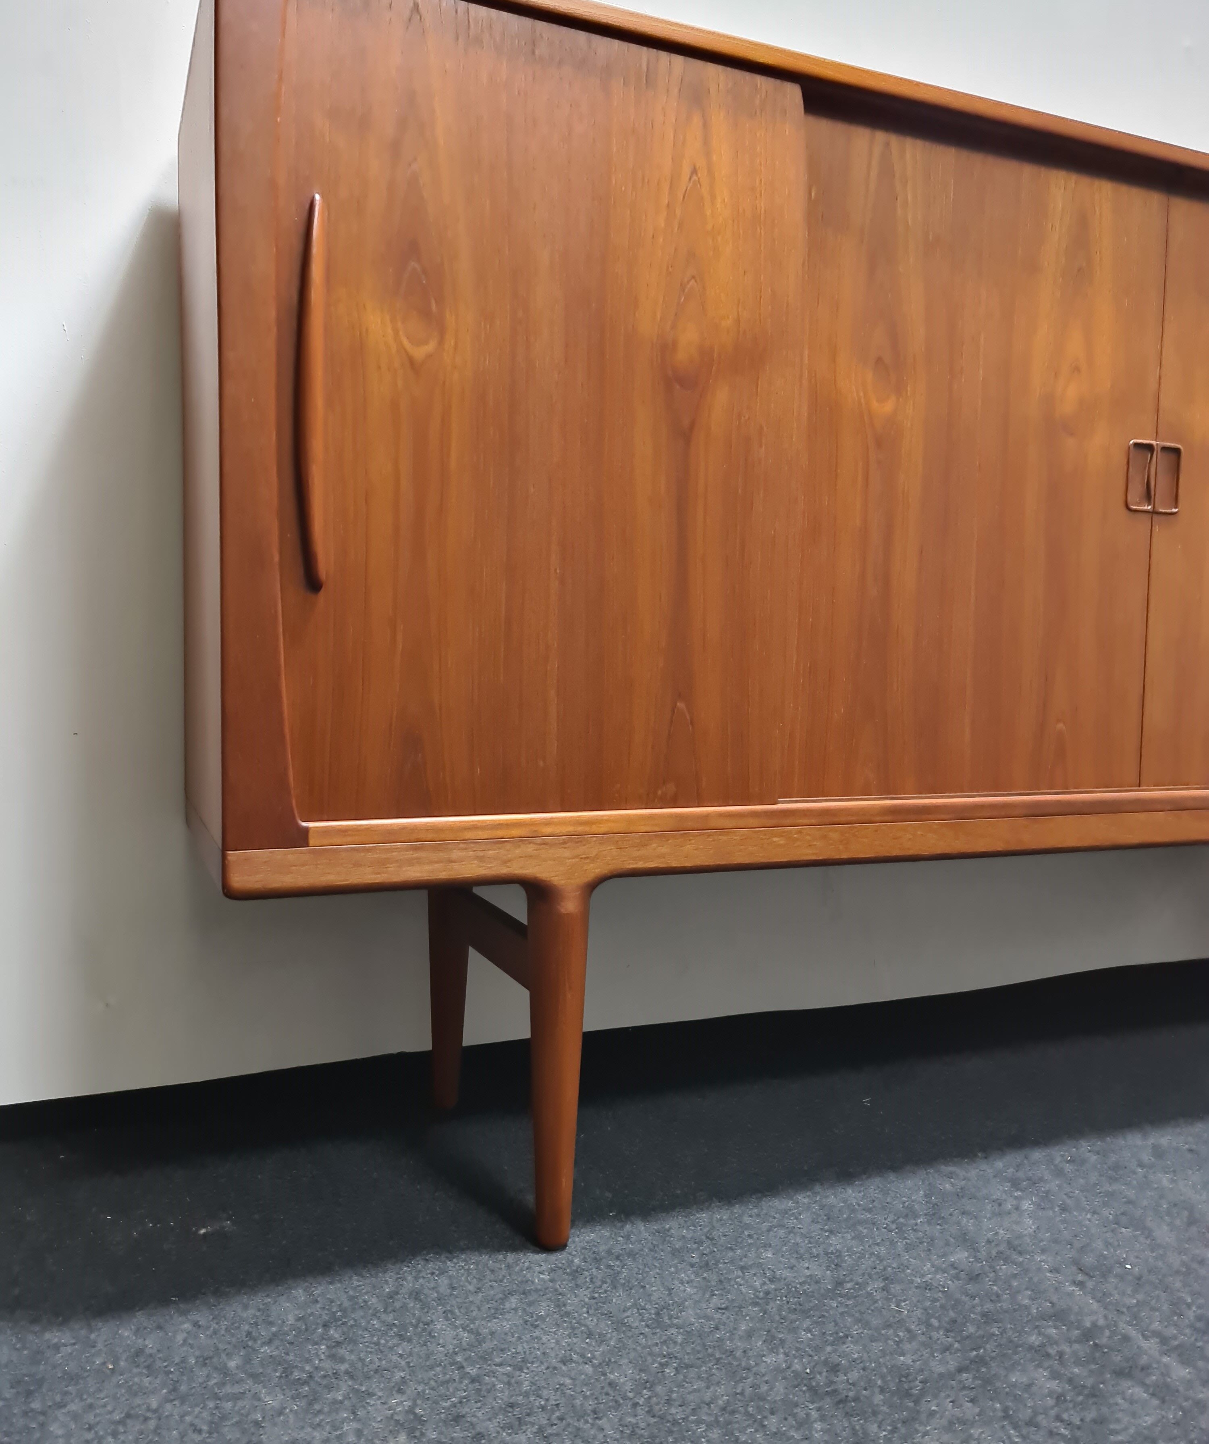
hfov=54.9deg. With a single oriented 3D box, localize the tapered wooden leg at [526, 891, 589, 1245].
[{"bbox_3d":[-0.044,0.308,1.049,0.055,0.335,0.055,1,3,0],"label":"tapered wooden leg"}]

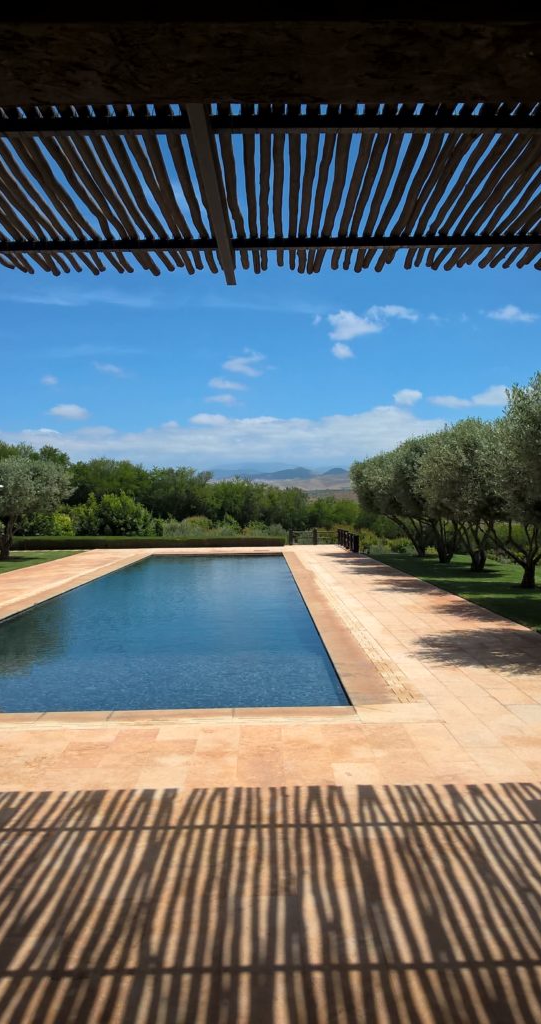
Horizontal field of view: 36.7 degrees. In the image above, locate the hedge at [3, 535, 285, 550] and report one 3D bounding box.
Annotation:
[{"bbox_3d":[-5.460,1.290,34.500,12.100,0.460,1.250,-1,0,-1],"label":"hedge"}]

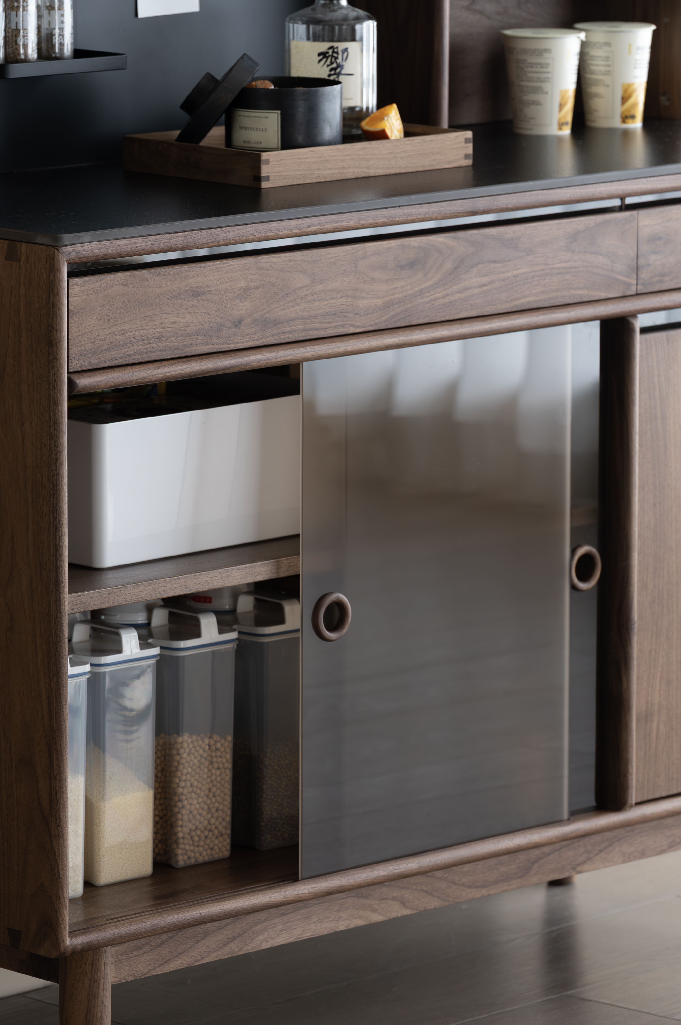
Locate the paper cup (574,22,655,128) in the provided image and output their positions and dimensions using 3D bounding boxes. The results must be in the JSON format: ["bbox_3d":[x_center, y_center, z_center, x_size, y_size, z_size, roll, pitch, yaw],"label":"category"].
[{"bbox_3d":[0.307,-0.490,6.382,0.092,0.112,0.092,0,10,0],"label":"paper cup"}]

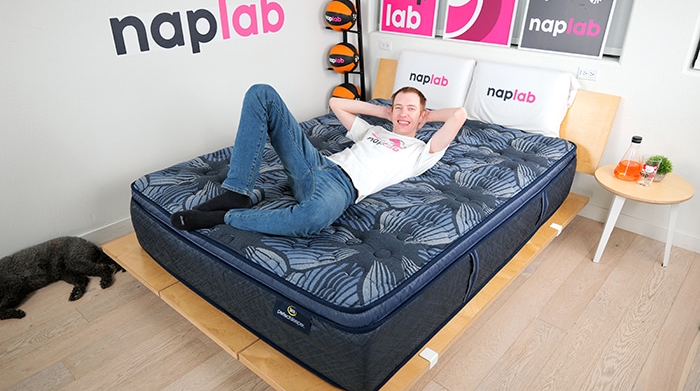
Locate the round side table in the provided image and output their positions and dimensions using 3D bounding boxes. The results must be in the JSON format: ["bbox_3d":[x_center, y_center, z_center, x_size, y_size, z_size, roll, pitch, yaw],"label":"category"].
[{"bbox_3d":[1.593,0.129,2.624,0.470,0.463,0.470,-1,27,0],"label":"round side table"}]

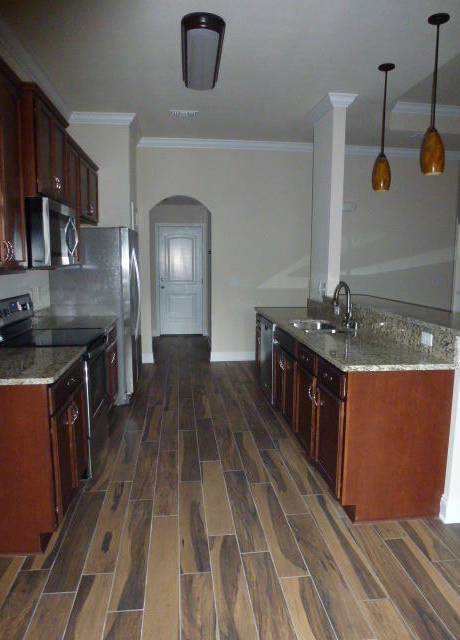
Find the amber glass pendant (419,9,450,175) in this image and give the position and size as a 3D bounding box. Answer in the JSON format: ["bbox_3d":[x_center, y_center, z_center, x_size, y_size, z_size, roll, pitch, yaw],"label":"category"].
[{"bbox_3d":[1.361,-1.481,2.956,0.150,1.000,0.150,-1,8,-7],"label":"amber glass pendant"}]

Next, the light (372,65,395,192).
[{"bbox_3d":[1.275,-1.586,3.683,0.145,1.000,0.145,-1,8,-7],"label":"light"}]

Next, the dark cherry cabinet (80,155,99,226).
[{"bbox_3d":[-1.625,-1.341,4.614,0.350,0.650,0.910,-1,8,-7],"label":"dark cherry cabinet"}]

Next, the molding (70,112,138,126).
[{"bbox_3d":[-1.407,-2.216,4.891,0.756,0.109,0.095,-1,8,-7],"label":"molding"}]

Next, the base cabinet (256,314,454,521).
[{"bbox_3d":[0.762,0.524,3.825,0.627,0.874,2.816,-1,8,-7],"label":"base cabinet"}]

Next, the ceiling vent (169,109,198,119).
[{"bbox_3d":[-0.513,-2.268,4.917,0.308,0.025,0.298,-1,8,-7],"label":"ceiling vent"}]

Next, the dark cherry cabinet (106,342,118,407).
[{"bbox_3d":[-1.390,0.498,4.051,0.620,0.860,0.690,-1,8,-7],"label":"dark cherry cabinet"}]

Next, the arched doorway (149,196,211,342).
[{"bbox_3d":[-0.692,-0.555,6.313,0.858,2.344,0.179,-1,8,-7],"label":"arched doorway"}]

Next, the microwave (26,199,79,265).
[{"bbox_3d":[-1.369,-0.594,3.117,0.423,0.427,0.761,-1,8,-7],"label":"microwave"}]

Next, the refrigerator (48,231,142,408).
[{"bbox_3d":[-1.384,-0.066,4.817,0.800,1.770,0.910,-1,8,-7],"label":"refrigerator"}]

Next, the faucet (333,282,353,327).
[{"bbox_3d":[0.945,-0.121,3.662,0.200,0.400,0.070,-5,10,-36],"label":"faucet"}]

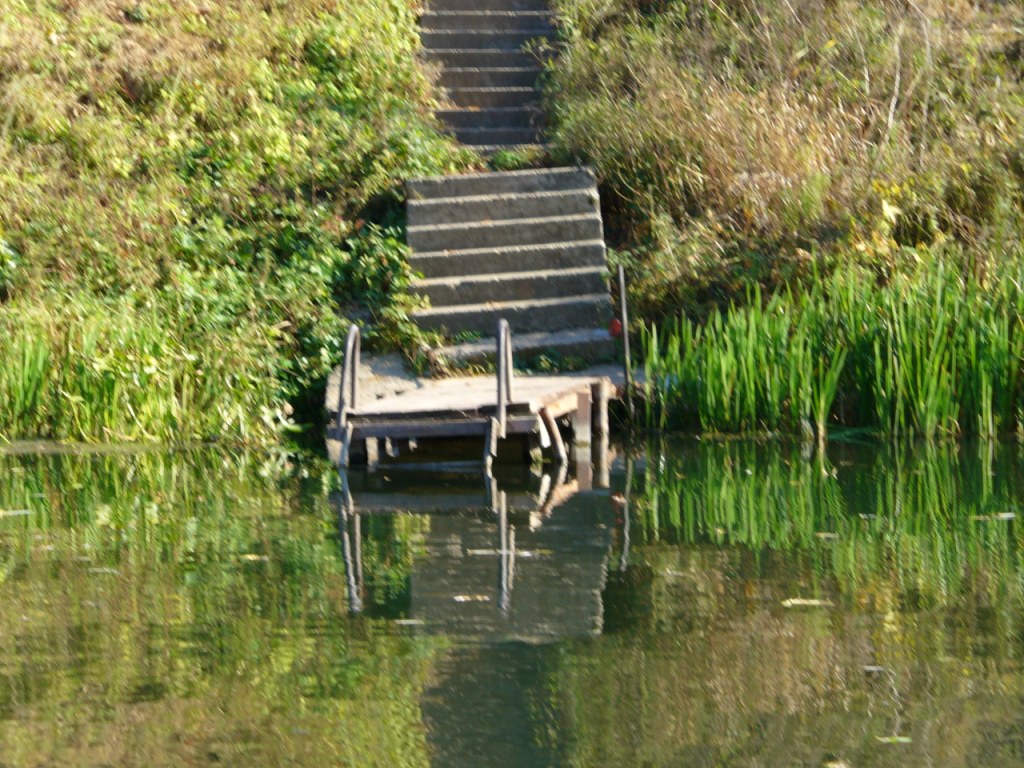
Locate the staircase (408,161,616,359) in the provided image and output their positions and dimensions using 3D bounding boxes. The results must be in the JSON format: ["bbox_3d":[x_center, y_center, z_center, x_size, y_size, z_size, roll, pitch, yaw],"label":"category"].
[{"bbox_3d":[-0.001,-0.848,24.206,1.350,1.120,1.950,-4,8,1],"label":"staircase"}]

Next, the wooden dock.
[{"bbox_3d":[-0.254,-0.037,22.802,1.820,0.930,1.500,0,8,0],"label":"wooden dock"}]

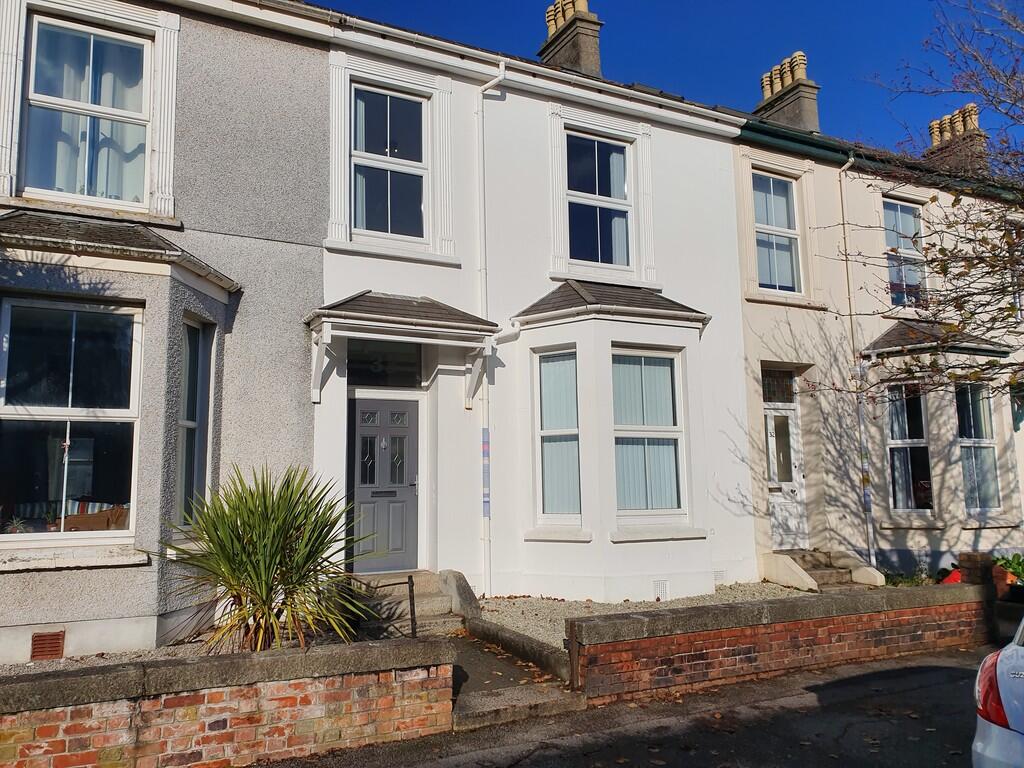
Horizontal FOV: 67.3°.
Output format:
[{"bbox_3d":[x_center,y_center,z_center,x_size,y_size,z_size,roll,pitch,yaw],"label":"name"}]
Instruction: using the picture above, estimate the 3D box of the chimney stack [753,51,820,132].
[{"bbox_3d":[6.665,-6.809,18.705,0.700,2.050,1.560,3,-8,-27],"label":"chimney stack"}]

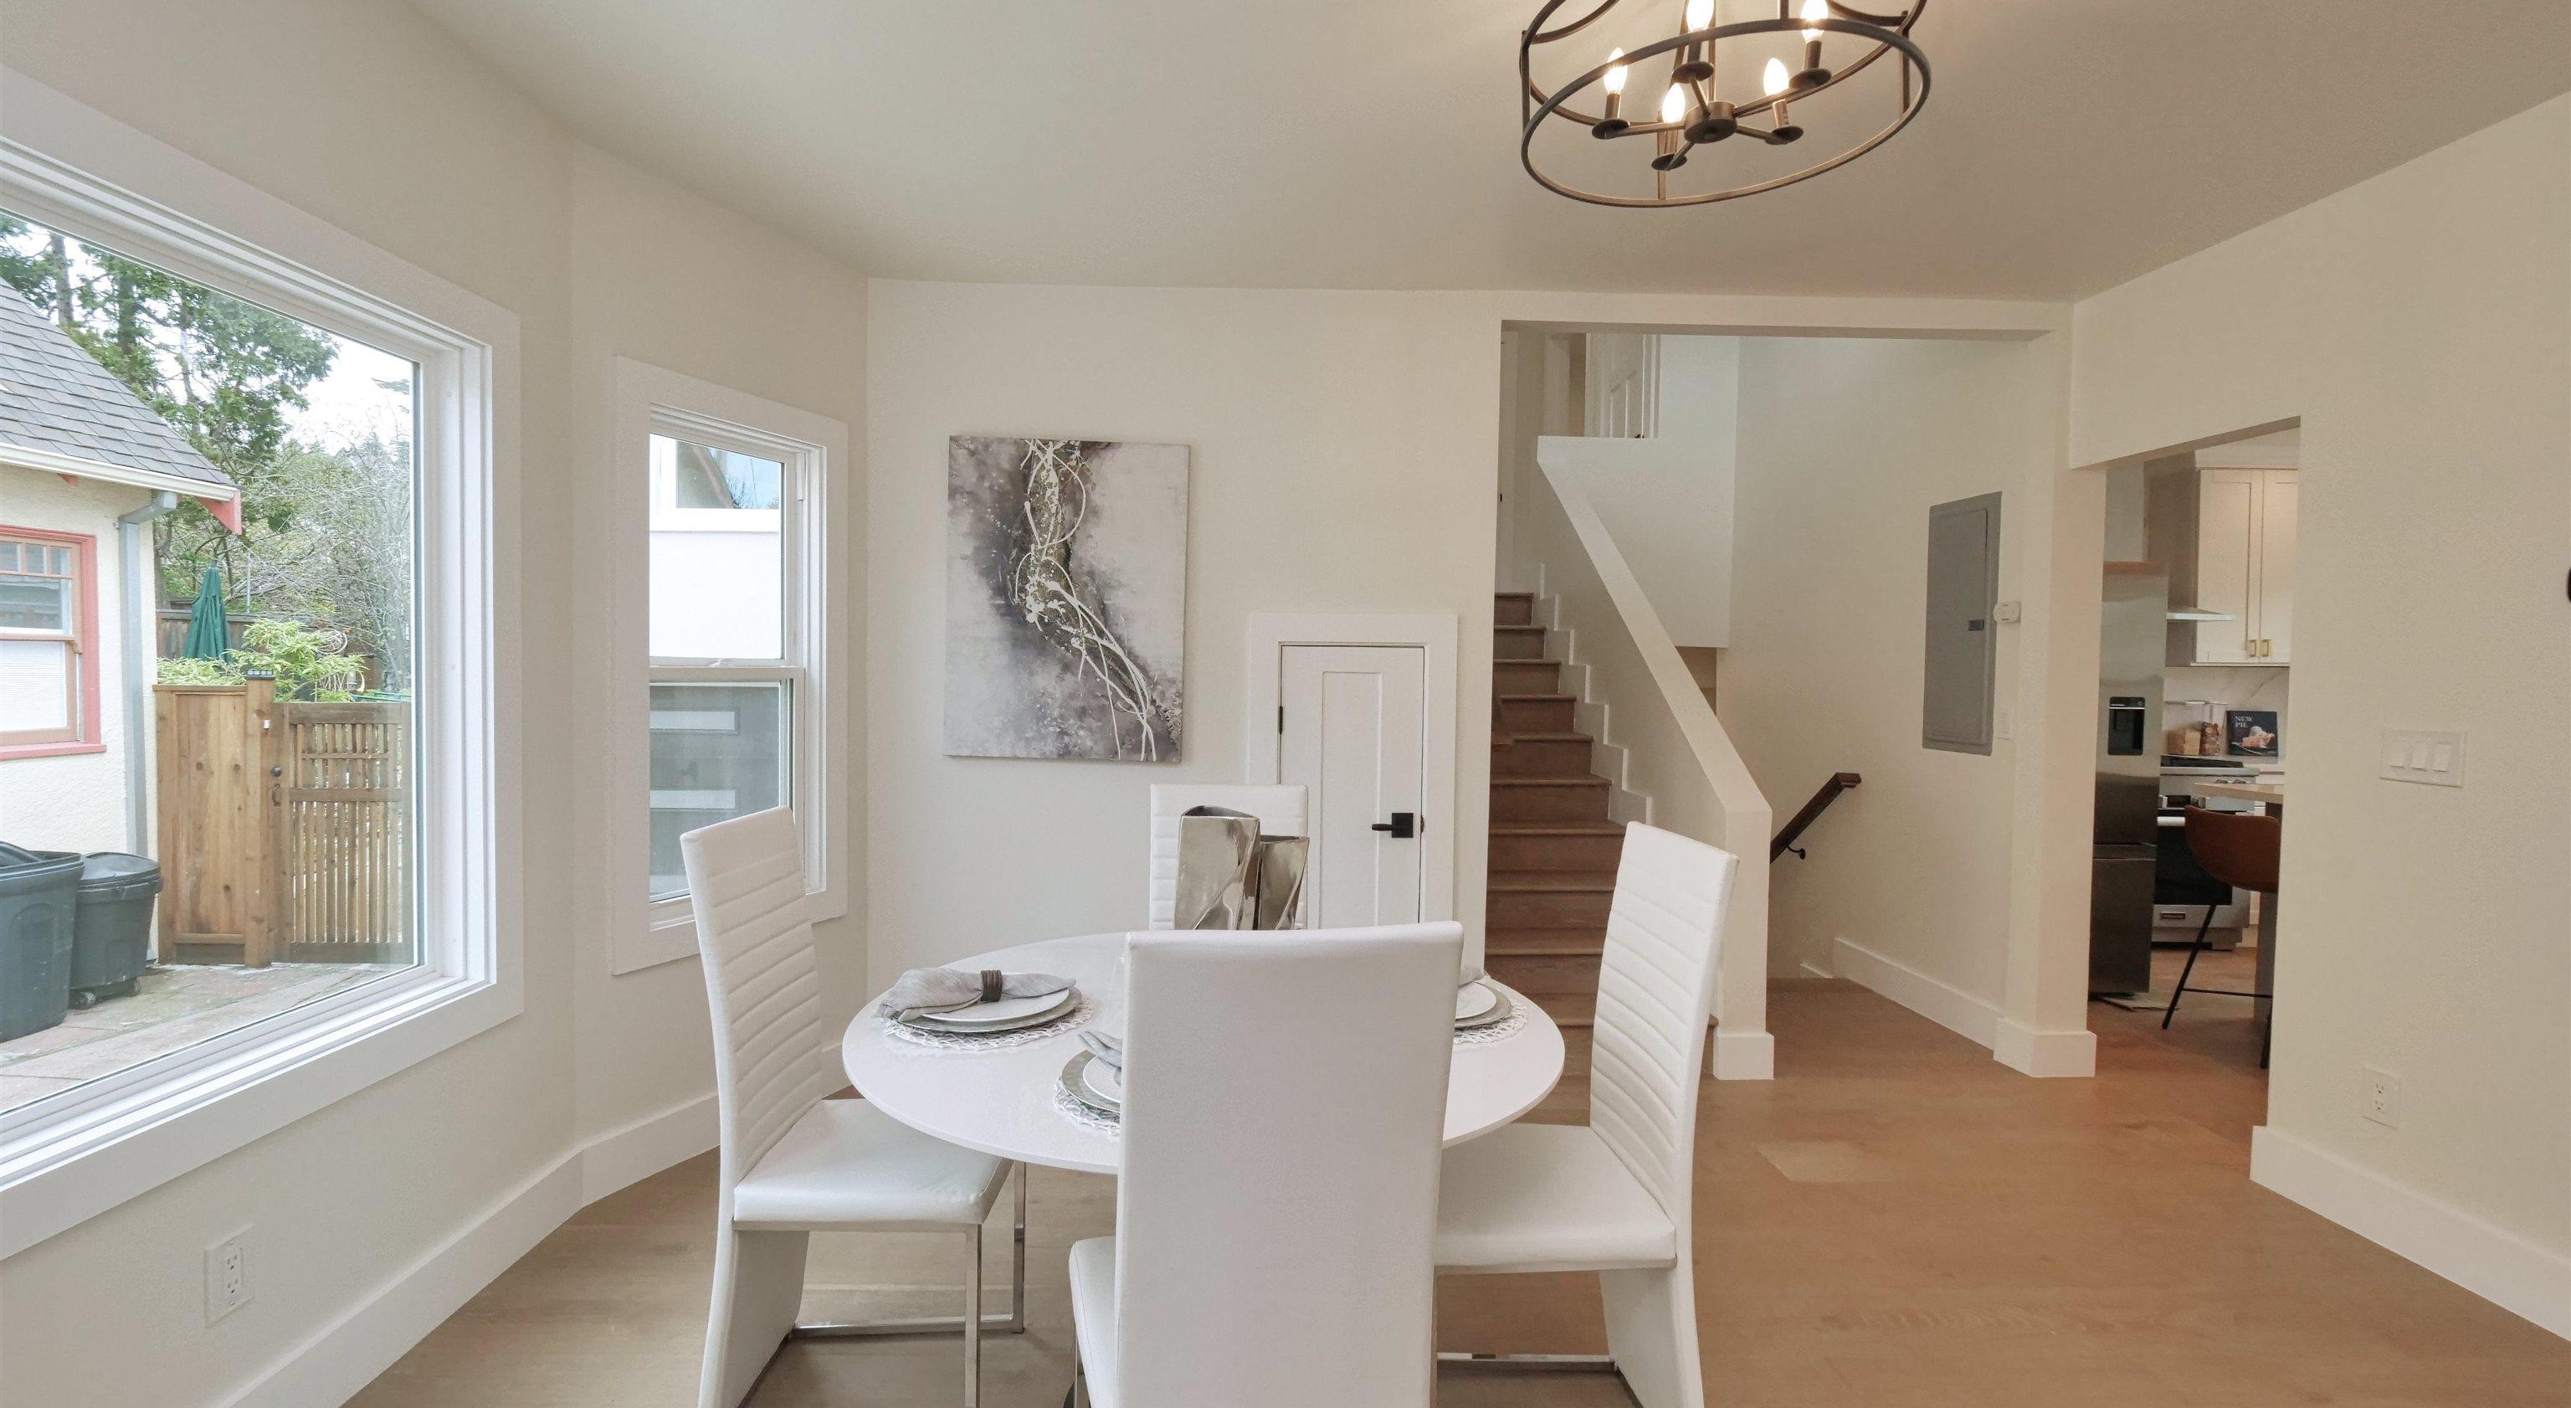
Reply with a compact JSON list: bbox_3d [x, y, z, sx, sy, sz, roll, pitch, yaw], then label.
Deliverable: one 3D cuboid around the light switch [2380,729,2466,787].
[{"bbox_3d":[2.611,0.124,2.394,0.011,0.117,0.166,1,2,-1],"label":"light switch"}]

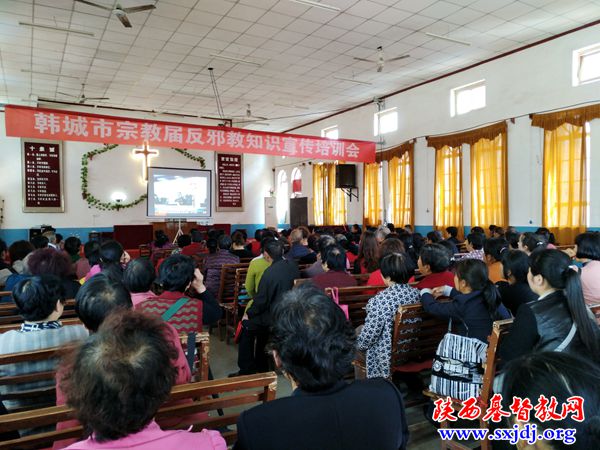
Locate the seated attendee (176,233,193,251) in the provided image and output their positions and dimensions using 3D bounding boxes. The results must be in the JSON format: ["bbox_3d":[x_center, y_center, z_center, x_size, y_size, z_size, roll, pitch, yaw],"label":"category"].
[{"bbox_3d":[-1.606,0.741,5.458,0.460,1.230,0.720,-1,1,-30],"label":"seated attendee"}]

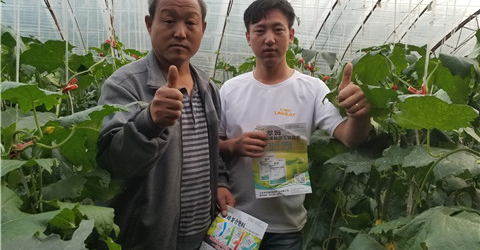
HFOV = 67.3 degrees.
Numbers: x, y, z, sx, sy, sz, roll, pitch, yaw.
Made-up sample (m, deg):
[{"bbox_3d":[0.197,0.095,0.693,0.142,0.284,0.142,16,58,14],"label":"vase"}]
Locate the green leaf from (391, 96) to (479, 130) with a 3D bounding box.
[{"bbox_3d":[0.486,-0.031,0.900,0.210,0.076,0.130,1,4,0],"label":"green leaf"}]

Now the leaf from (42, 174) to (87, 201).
[{"bbox_3d":[-0.463,0.162,0.950,0.116,0.062,0.080,1,4,0],"label":"leaf"}]

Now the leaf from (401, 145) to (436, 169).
[{"bbox_3d":[0.485,0.088,0.980,0.098,0.056,0.090,1,4,0],"label":"leaf"}]

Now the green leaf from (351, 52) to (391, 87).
[{"bbox_3d":[0.397,-0.169,1.080,0.120,0.102,0.060,1,4,0],"label":"green leaf"}]

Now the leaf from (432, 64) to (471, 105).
[{"bbox_3d":[0.590,-0.115,1.000,0.111,0.111,0.060,1,4,0],"label":"leaf"}]

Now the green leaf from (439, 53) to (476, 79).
[{"bbox_3d":[0.585,-0.157,0.970,0.102,0.067,0.080,1,4,0],"label":"green leaf"}]

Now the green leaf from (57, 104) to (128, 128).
[{"bbox_3d":[-0.352,-0.023,0.860,0.172,0.051,0.100,1,4,0],"label":"green leaf"}]

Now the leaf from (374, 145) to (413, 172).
[{"bbox_3d":[0.426,0.093,1.000,0.105,0.061,0.090,1,4,0],"label":"leaf"}]

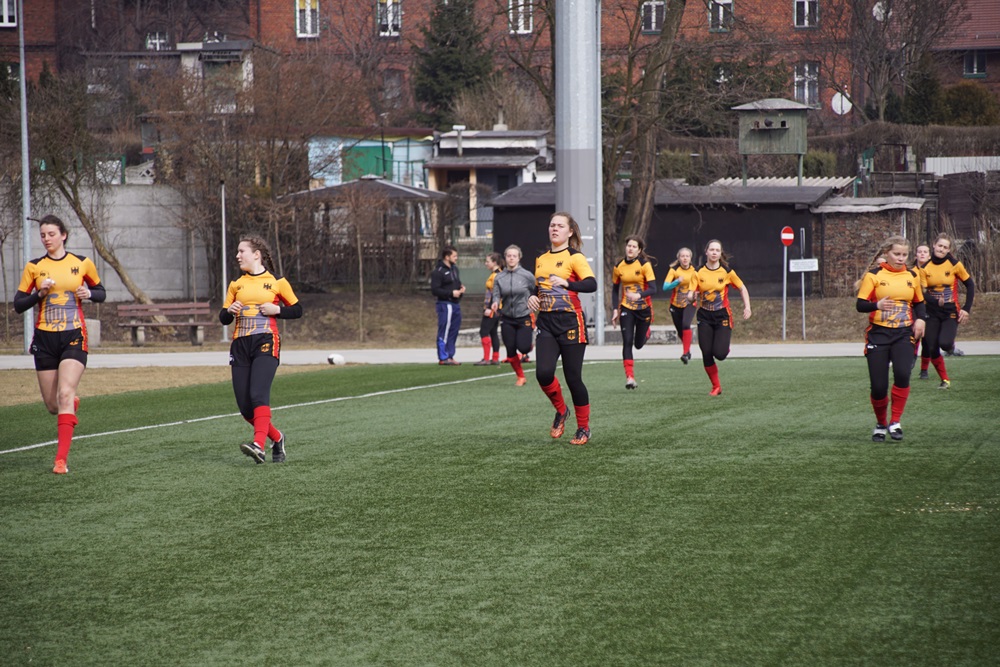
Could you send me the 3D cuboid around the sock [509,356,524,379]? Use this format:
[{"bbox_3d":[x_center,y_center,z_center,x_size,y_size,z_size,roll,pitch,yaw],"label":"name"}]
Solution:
[{"bbox_3d":[0.198,0.399,58.200,0.110,0.250,0.125,-25,8,13],"label":"sock"}]

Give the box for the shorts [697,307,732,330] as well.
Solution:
[{"bbox_3d":[2.265,-0.158,52.800,0.360,0.260,0.260,0,1,18],"label":"shorts"}]

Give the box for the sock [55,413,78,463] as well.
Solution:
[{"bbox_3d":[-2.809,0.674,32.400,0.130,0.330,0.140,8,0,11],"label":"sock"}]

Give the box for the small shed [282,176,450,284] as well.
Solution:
[{"bbox_3d":[-3.159,-2.525,122.000,3.850,2.700,3.700,0,1,13],"label":"small shed"}]

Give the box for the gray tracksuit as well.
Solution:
[{"bbox_3d":[0.157,-0.477,58.200,0.500,0.600,0.330,0,1,12],"label":"gray tracksuit"}]

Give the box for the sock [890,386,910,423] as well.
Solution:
[{"bbox_3d":[3.052,0.541,38.100,0.130,0.280,0.135,7,0,-11],"label":"sock"}]

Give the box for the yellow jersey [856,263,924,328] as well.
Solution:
[{"bbox_3d":[2.983,-0.283,38.200,0.500,0.490,0.270,-1,1,-10],"label":"yellow jersey"}]

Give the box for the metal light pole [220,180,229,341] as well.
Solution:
[{"bbox_3d":[-5.785,-1.522,105.000,0.160,3.400,0.160,-1,1,0],"label":"metal light pole"}]

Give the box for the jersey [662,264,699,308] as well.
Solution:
[{"bbox_3d":[2.361,-0.595,64.000,0.500,0.550,0.320,-1,4,4],"label":"jersey"}]

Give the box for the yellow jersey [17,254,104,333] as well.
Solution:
[{"bbox_3d":[-2.863,-0.267,32.500,0.530,0.520,0.300,-1,1,6],"label":"yellow jersey"}]

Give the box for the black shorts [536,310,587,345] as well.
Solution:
[{"bbox_3d":[0.458,-0.051,36.600,0.345,0.270,0.250,0,1,25],"label":"black shorts"}]

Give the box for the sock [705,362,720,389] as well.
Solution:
[{"bbox_3d":[2.222,0.442,52.000,0.115,0.250,0.125,-14,10,22],"label":"sock"}]

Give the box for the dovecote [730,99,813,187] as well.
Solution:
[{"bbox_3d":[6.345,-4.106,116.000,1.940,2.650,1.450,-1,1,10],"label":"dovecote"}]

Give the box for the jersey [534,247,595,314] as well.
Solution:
[{"bbox_3d":[0.472,-0.391,36.900,0.420,0.500,0.280,0,1,27],"label":"jersey"}]

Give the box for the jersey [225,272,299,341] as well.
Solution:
[{"bbox_3d":[-1.648,-0.194,34.700,0.470,0.490,0.280,0,1,22],"label":"jersey"}]

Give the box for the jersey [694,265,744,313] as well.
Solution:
[{"bbox_3d":[2.257,-0.468,52.000,0.500,0.490,0.310,-1,6,15],"label":"jersey"}]

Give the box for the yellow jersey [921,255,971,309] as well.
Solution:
[{"bbox_3d":[4.806,-0.567,54.000,0.480,0.540,0.280,0,1,18],"label":"yellow jersey"}]

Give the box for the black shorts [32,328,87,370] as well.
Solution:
[{"bbox_3d":[-2.854,0.104,32.400,0.370,0.270,0.270,0,1,12],"label":"black shorts"}]

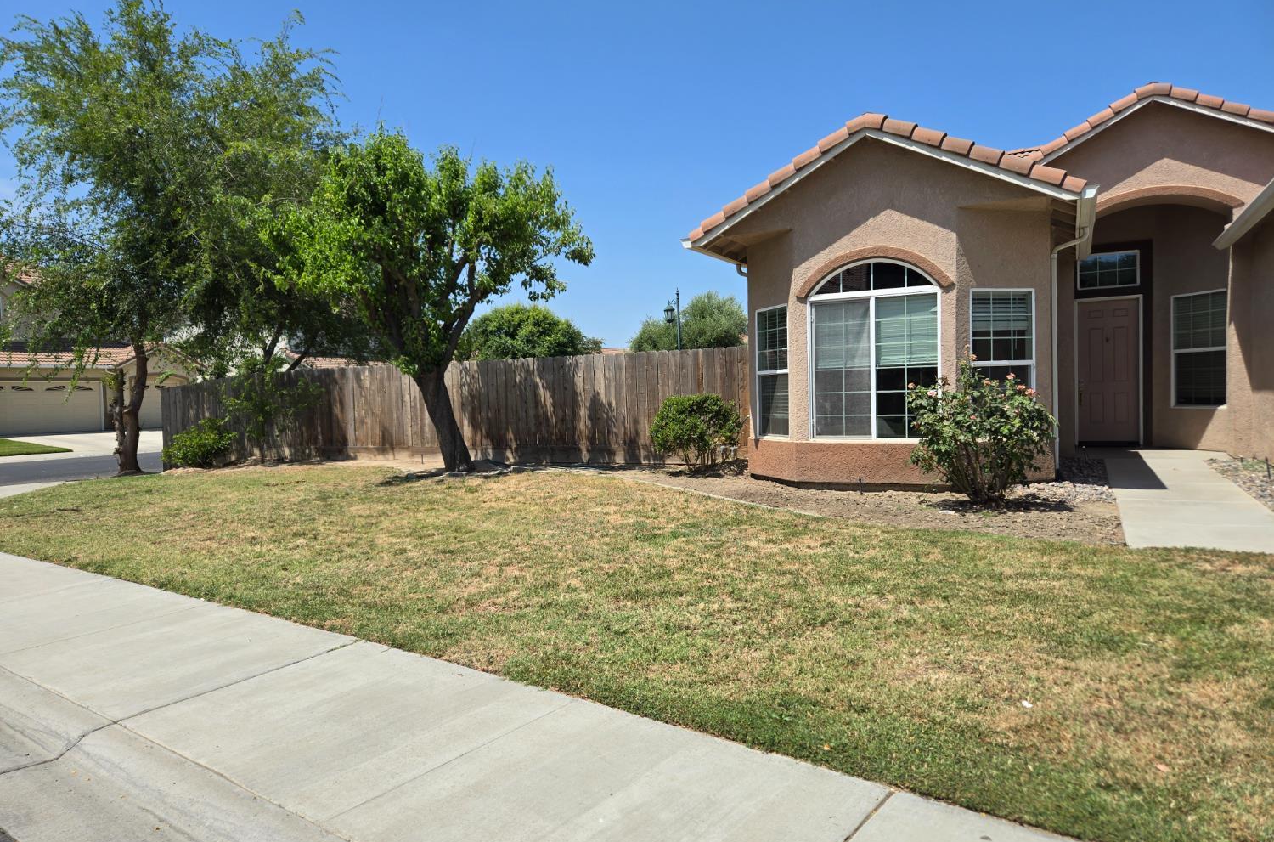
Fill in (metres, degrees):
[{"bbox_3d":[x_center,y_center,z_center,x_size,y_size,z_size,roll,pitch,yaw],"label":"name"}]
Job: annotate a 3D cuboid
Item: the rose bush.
[{"bbox_3d":[3.585,0.083,8.800,1.450,1.542,1.350,-1,1,0],"label":"rose bush"}]

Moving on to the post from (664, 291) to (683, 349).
[{"bbox_3d":[1.502,-2.433,35.000,0.820,6.039,0.450,0,2,31],"label":"post"}]

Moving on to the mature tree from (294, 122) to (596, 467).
[{"bbox_3d":[-3.357,-1.998,14.100,5.150,5.637,4.700,-1,1,0],"label":"mature tree"}]

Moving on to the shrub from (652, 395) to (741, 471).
[{"bbox_3d":[0.853,0.154,12.200,1.320,1.083,1.200,-1,1,0],"label":"shrub"}]

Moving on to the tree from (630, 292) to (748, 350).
[{"bbox_3d":[2.407,-2.759,39.000,5.600,6.450,5.300,-1,1,0],"label":"tree"}]

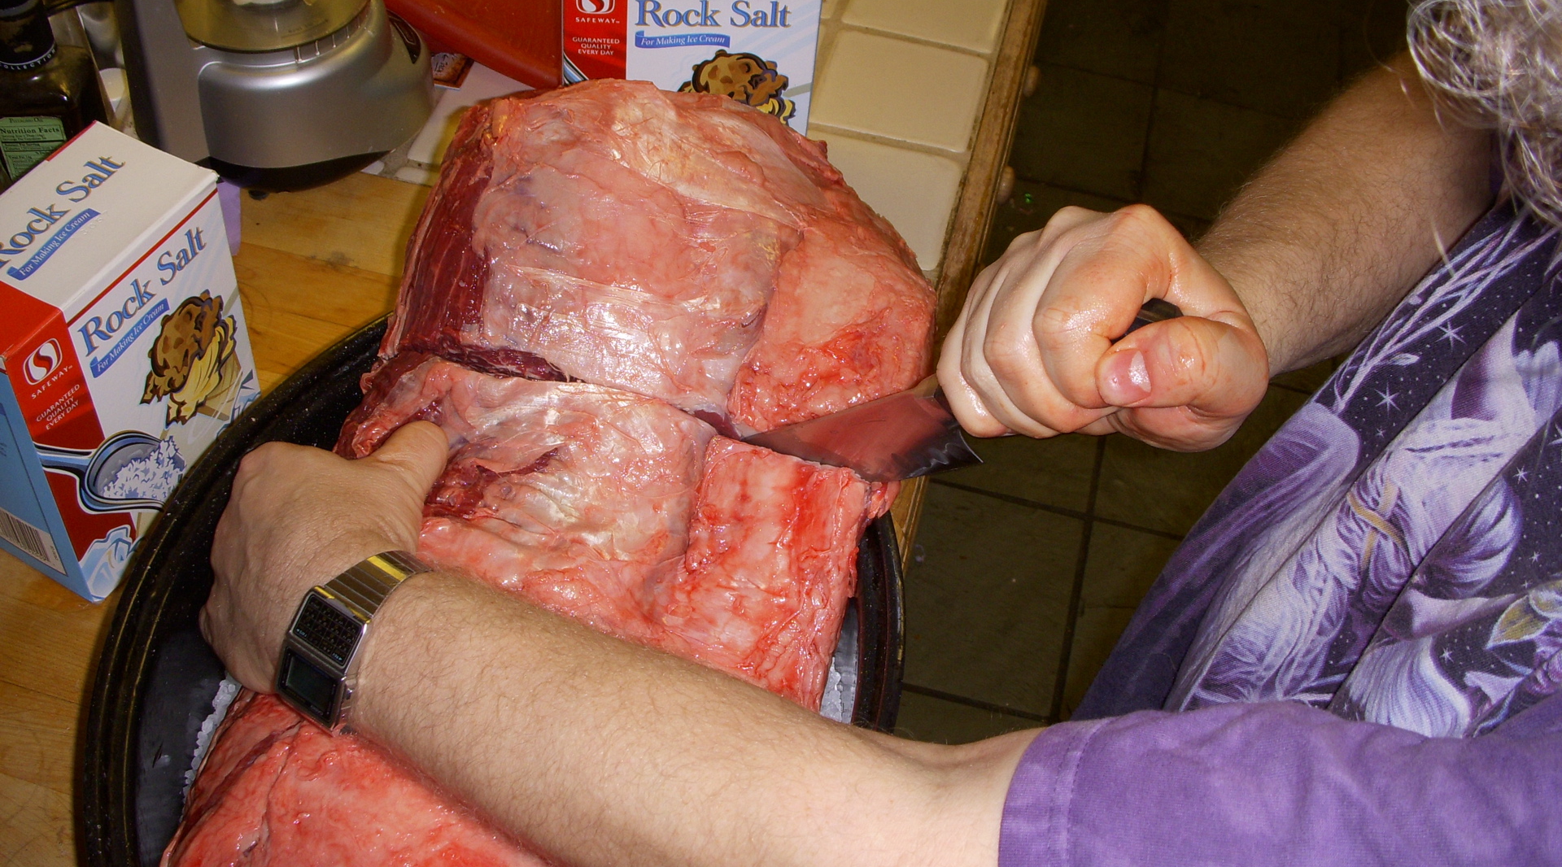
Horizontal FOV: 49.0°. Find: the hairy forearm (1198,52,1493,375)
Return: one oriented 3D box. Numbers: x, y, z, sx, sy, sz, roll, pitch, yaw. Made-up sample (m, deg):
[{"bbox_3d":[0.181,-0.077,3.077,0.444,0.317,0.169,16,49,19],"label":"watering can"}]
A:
[{"bbox_3d":[0.258,-0.095,0.745,0.084,0.084,0.255,38,43,24],"label":"hairy forearm"}]

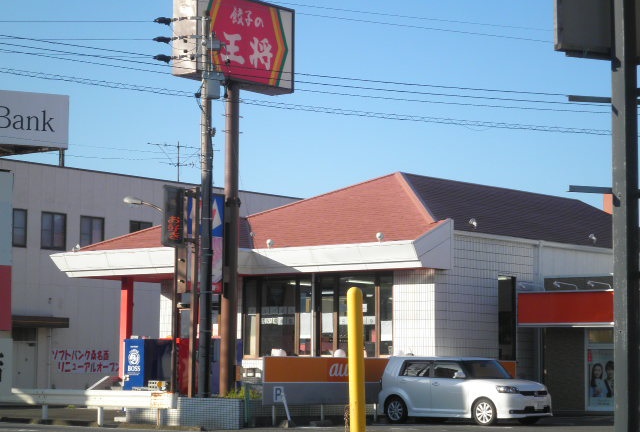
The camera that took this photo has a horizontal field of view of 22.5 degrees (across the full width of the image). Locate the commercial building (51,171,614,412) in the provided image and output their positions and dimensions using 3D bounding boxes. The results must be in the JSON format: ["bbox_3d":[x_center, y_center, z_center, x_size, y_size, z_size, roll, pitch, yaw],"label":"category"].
[{"bbox_3d":[3.037,2.344,50.786,11.869,7.533,19.888,-4,-7,40],"label":"commercial building"}]

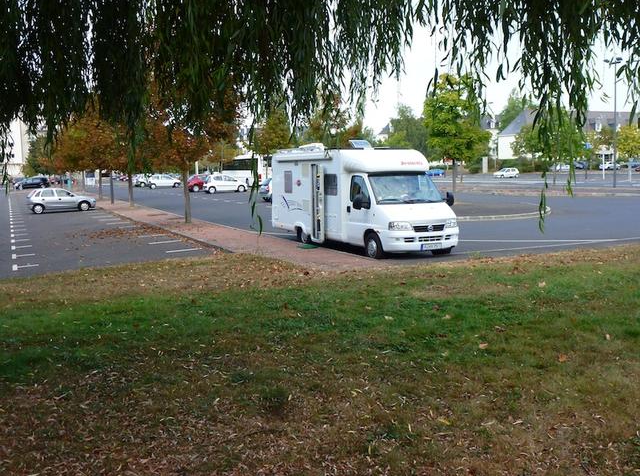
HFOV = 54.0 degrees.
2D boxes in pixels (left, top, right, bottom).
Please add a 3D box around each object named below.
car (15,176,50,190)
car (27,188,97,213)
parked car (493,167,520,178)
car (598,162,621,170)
[{"bbox_3d":[-36.419,-6.894,79.810,4.150,1.530,1.730,-5,8,-26],"label":"car"},{"bbox_3d":[-15.141,-2.208,36.876,3.820,1.440,1.650,-5,7,-27],"label":"car"},{"bbox_3d":[25.286,-8.816,85.000,3.800,1.410,1.640,-4,7,-19],"label":"parked car"},{"bbox_3d":[50.748,-12.512,110.000,4.200,1.430,1.720,-5,7,-26],"label":"car"}]

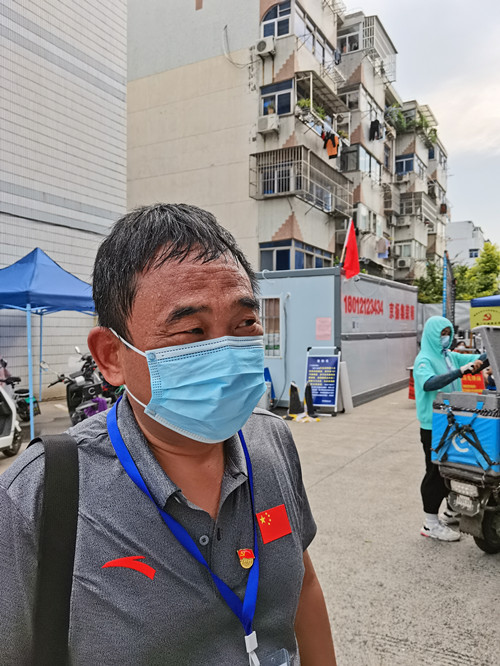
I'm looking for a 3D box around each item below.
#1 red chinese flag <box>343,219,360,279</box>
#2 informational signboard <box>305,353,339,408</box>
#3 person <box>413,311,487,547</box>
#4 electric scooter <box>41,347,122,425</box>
[{"bbox_3d":[1.905,-1.585,9.750,0.360,1.120,0.180,0,0,18],"label":"red chinese flag"},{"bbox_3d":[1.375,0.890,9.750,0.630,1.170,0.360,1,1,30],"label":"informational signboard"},{"bbox_3d":[1.515,0.710,3.980,0.560,1.670,0.500,1,1,37],"label":"person"},{"bbox_3d":[-1.640,0.915,5.600,1.720,1.180,0.700,1,1,44],"label":"electric scooter"}]

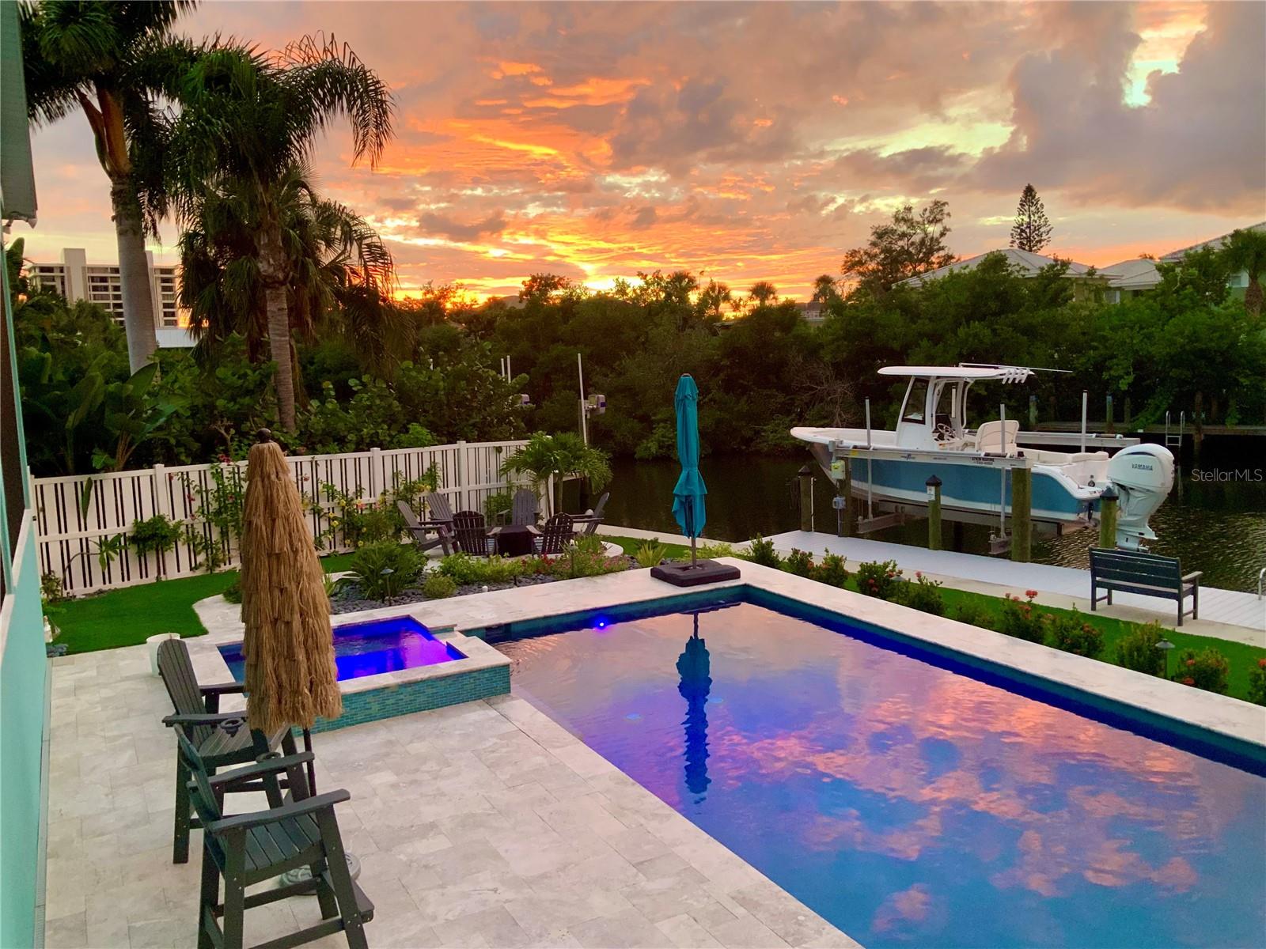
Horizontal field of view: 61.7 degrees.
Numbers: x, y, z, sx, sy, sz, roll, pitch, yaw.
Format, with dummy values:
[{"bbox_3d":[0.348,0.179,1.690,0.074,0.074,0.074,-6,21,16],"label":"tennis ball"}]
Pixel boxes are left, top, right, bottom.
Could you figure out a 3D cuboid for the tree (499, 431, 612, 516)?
[{"bbox_3d":[-1.459,0.222,19.681,2.050,2.047,1.950,-3,7,0],"label":"tree"}]

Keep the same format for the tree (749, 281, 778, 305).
[{"bbox_3d":[12.479,-13.529,100.552,2.900,9.480,2.900,-3,7,0],"label":"tree"}]

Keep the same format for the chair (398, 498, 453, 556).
[{"bbox_3d":[-3.769,0.931,19.184,0.880,0.960,0.760,-1,7,7],"label":"chair"}]

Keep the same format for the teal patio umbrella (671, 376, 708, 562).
[{"bbox_3d":[0.724,-0.037,13.536,0.440,2.490,0.420,-3,7,0],"label":"teal patio umbrella"}]

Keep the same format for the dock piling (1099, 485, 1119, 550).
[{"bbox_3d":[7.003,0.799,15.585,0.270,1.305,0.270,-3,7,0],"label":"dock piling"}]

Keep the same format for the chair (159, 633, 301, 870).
[{"bbox_3d":[-2.441,1.654,6.693,0.860,1.319,0.680,-3,7,-6],"label":"chair"}]

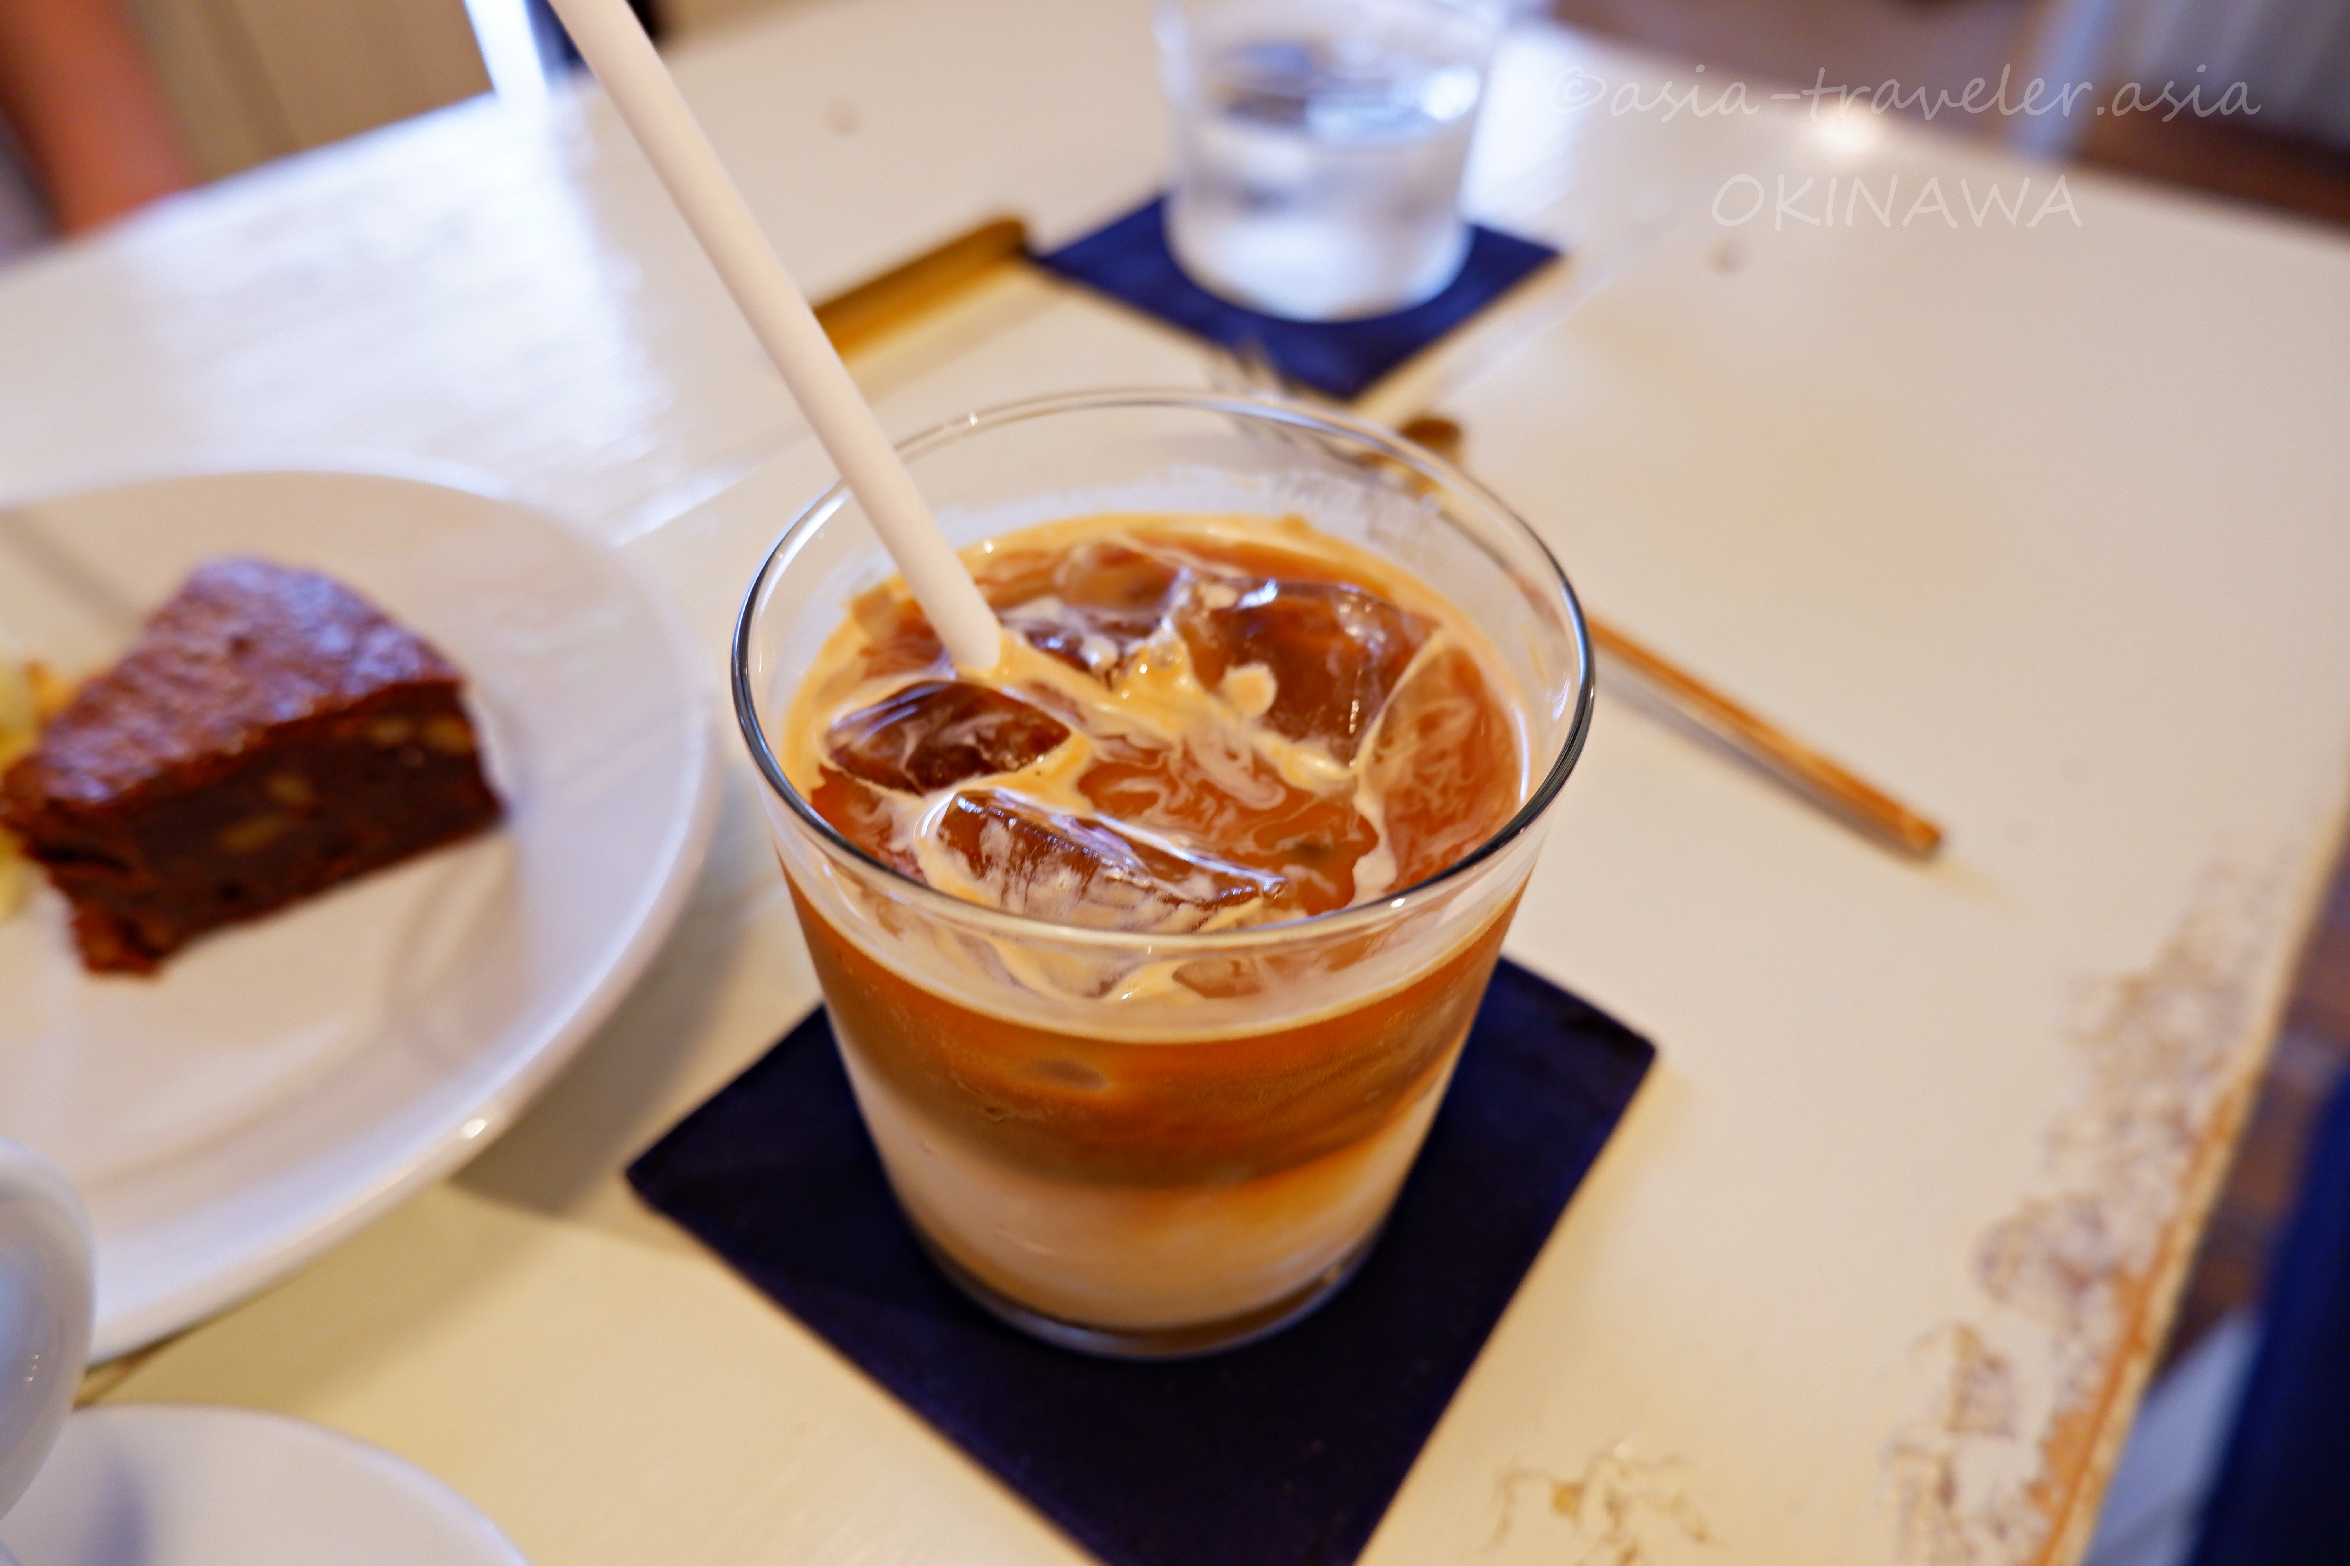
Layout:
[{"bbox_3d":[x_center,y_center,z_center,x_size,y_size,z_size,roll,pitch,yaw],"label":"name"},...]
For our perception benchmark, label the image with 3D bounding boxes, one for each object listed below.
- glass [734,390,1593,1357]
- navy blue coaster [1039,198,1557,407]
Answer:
[{"bbox_3d":[-0.002,0.015,0.178,0.083,0.088,0.083,3,45,0],"label":"glass"},{"bbox_3d":[0.034,-0.140,0.395,0.102,0.003,0.102,32,52,26],"label":"navy blue coaster"}]

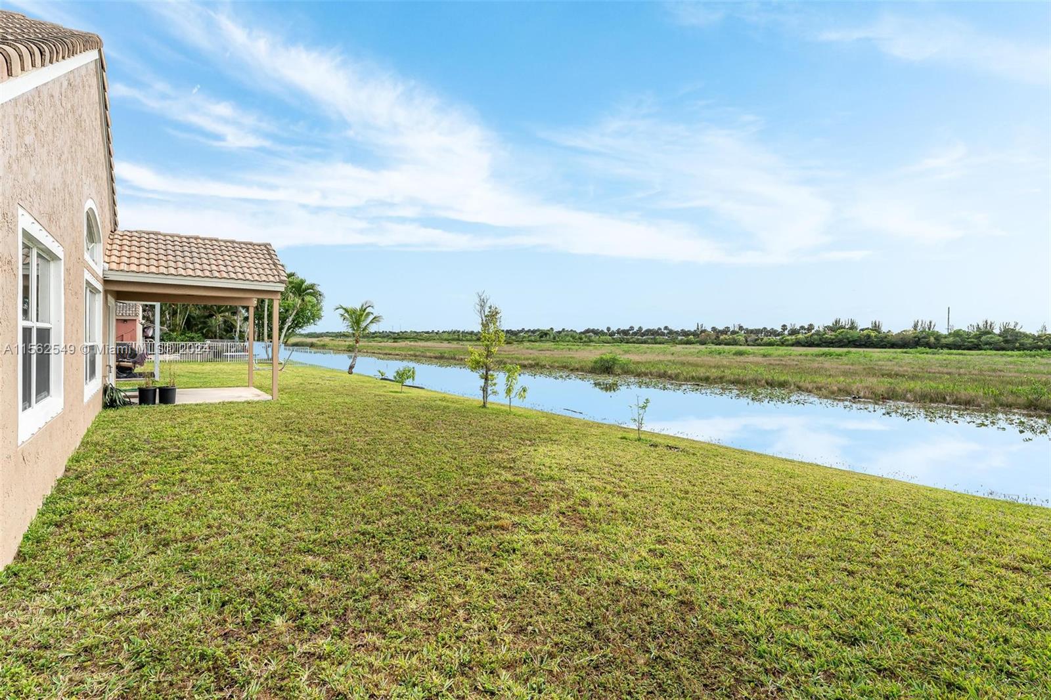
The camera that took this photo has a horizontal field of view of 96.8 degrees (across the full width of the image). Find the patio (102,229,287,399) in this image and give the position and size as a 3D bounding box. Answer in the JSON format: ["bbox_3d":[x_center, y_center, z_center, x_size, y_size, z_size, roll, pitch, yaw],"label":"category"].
[{"bbox_3d":[-8.285,-0.856,11.802,3.292,4.044,4.292,0,1,-38],"label":"patio"}]

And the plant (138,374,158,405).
[{"bbox_3d":[-8.239,0.841,10.197,0.336,0.701,0.336,0,1,-38],"label":"plant"}]

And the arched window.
[{"bbox_3d":[-7.302,-1.909,7.877,0.117,1.134,2.978,0,1,-38],"label":"arched window"}]

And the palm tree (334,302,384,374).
[{"bbox_3d":[-8.306,-0.634,23.336,2.336,3.647,2.336,0,1,-38],"label":"palm tree"}]

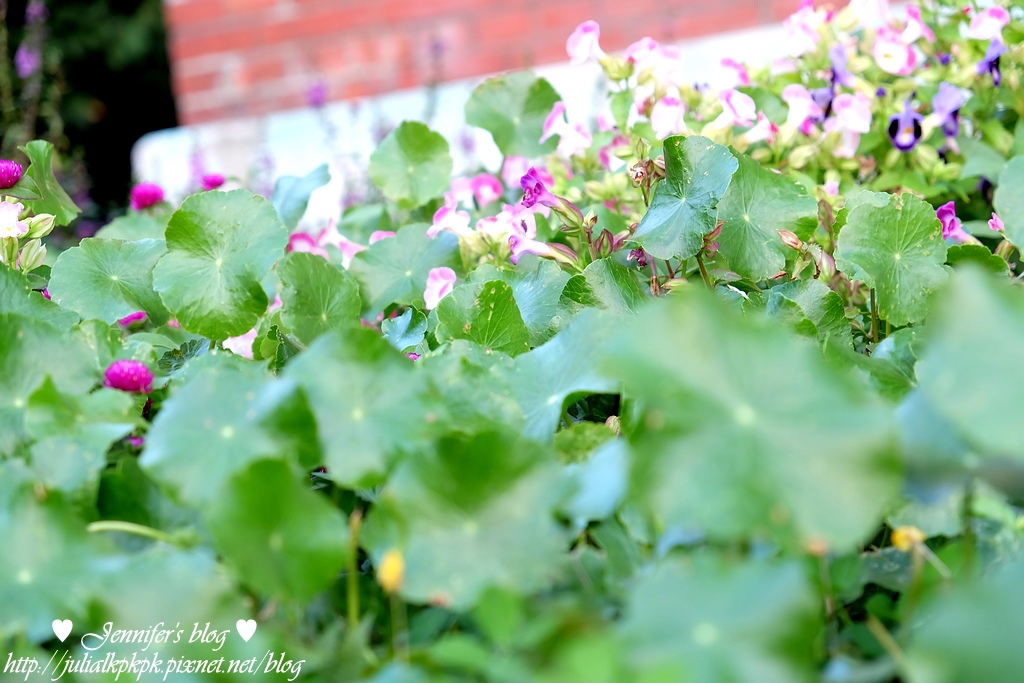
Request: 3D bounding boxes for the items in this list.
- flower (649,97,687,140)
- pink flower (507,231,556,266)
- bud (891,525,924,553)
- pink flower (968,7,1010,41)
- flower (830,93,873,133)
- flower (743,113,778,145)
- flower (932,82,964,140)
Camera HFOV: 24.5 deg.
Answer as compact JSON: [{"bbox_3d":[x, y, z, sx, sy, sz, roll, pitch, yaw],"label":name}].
[{"bbox_3d":[0.108,-0.155,1.630,0.025,0.029,0.024,1,14,20],"label":"flower"},{"bbox_3d":[0.011,-0.052,1.330,0.027,0.019,0.020,7,10,-9],"label":"pink flower"},{"bbox_3d":[0.176,0.088,1.050,0.013,0.011,0.013,-17,19,-41],"label":"bud"},{"bbox_3d":[0.307,-0.205,1.520,0.026,0.024,0.022,2,16,24],"label":"pink flower"},{"bbox_3d":[0.237,-0.160,1.650,0.028,0.028,0.025,-6,13,-11],"label":"flower"},{"bbox_3d":[0.171,-0.146,1.620,0.027,0.023,0.023,-12,12,-6],"label":"flower"},{"bbox_3d":[0.293,-0.156,1.590,0.024,0.036,0.022,-12,11,-27],"label":"flower"}]

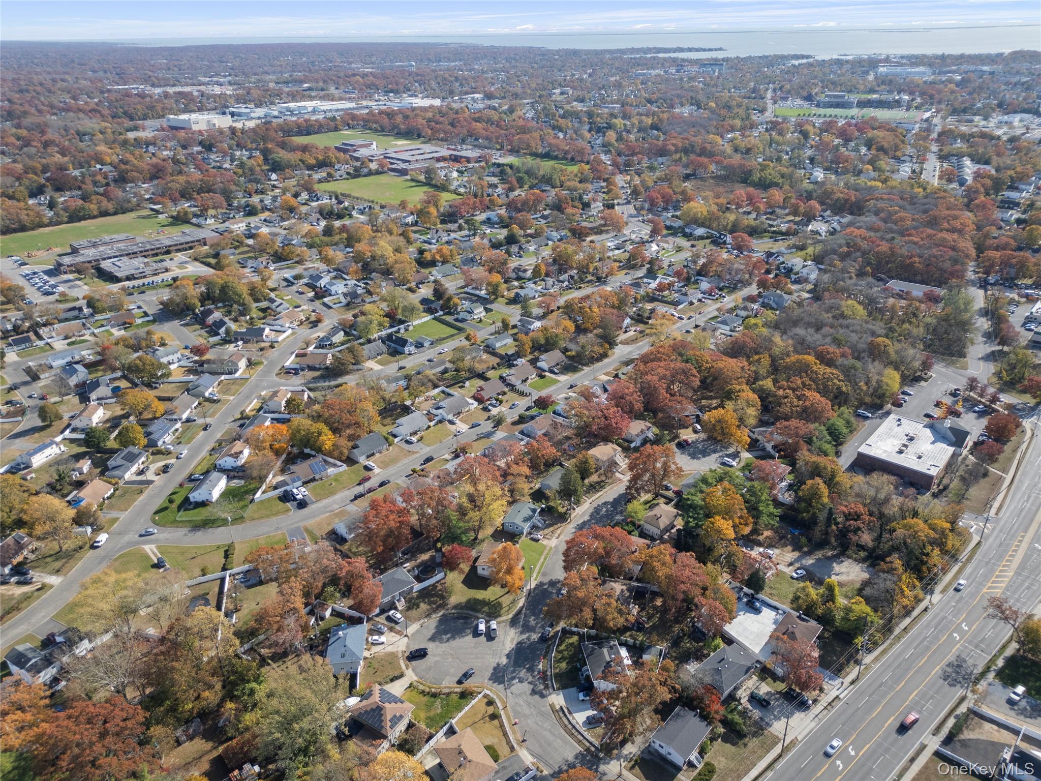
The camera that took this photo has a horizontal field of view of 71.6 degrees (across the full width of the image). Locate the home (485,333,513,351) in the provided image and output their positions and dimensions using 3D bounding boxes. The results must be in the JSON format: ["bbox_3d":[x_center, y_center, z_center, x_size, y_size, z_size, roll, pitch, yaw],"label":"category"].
[{"bbox_3d":[-10.925,-26.379,372.337,7.700,5.200,12.400,21,34,37],"label":"home"}]

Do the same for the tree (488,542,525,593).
[{"bbox_3d":[-3.874,50.633,204.253,10.500,17.200,10.500,-1,26,0],"label":"tree"}]

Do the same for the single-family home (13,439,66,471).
[{"bbox_3d":[-185.880,23.150,279.600,7.200,6.200,13.400,8,28,17],"label":"single-family home"}]

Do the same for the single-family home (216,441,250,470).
[{"bbox_3d":[-111.530,24.370,279.590,8.460,5.740,11.470,0,27,1],"label":"single-family home"}]

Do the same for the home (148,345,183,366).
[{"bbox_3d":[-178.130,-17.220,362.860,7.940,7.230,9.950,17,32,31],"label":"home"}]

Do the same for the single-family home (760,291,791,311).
[{"bbox_3d":[150.260,-52.840,423.990,13.000,7.500,13.500,16,31,30],"label":"single-family home"}]

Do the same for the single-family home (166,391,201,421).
[{"bbox_3d":[-146.432,6.942,309.351,10.000,4.800,15.000,0,27,2],"label":"single-family home"}]

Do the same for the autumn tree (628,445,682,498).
[{"bbox_3d":[45.411,27.960,246.026,18.600,19.400,18.600,-1,26,0],"label":"autumn tree"}]

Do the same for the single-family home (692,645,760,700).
[{"bbox_3d":[51.940,69.440,181.460,15.500,4.900,9.300,-21,33,-35],"label":"single-family home"}]

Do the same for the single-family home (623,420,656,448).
[{"bbox_3d":[47.440,15.240,292.780,7.440,5.940,11.330,20,33,35],"label":"single-family home"}]

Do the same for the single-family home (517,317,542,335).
[{"bbox_3d":[4.820,-35.110,392.890,10.690,7.330,8.510,20,34,36],"label":"single-family home"}]

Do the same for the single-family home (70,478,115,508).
[{"bbox_3d":[-151.750,37.420,254.410,11.400,5.100,13.200,2,27,5],"label":"single-family home"}]

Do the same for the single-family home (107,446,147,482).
[{"bbox_3d":[-150.480,27.850,273.510,10.800,5.100,16.000,2,27,5],"label":"single-family home"}]

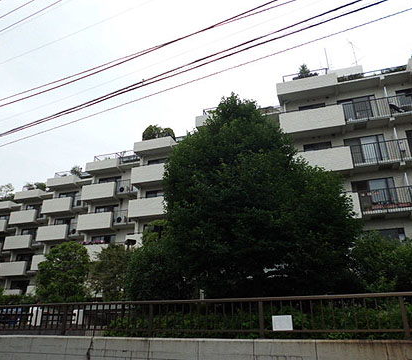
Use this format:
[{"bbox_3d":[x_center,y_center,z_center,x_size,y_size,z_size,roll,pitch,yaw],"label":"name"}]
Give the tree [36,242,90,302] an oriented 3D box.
[{"bbox_3d":[-8.520,6.403,21.242,3.229,5.534,3.067,0,-24,0],"label":"tree"}]

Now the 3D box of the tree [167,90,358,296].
[{"bbox_3d":[1.950,0.761,13.691,7.285,9.837,6.702,0,-24,0],"label":"tree"}]

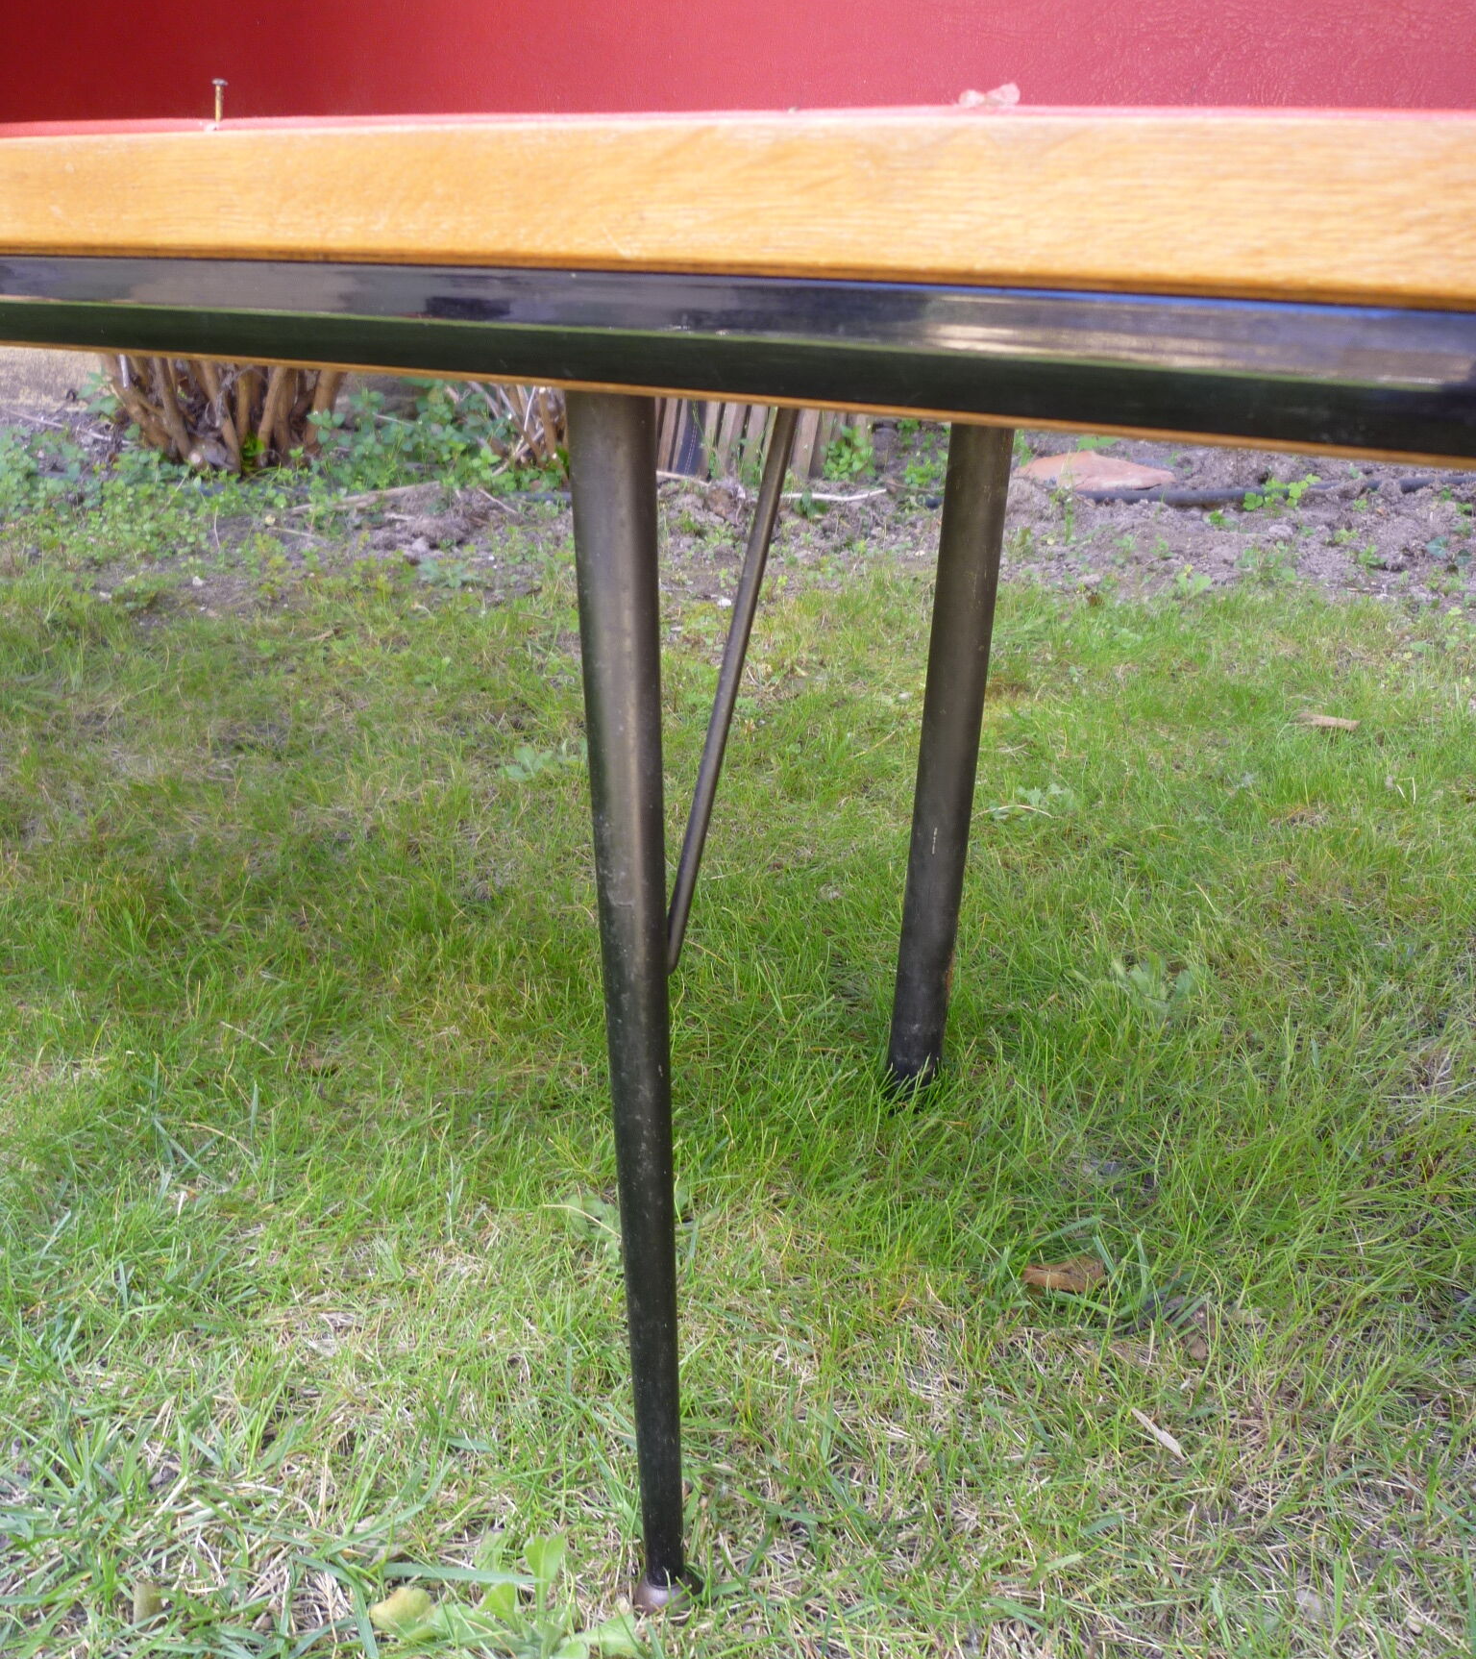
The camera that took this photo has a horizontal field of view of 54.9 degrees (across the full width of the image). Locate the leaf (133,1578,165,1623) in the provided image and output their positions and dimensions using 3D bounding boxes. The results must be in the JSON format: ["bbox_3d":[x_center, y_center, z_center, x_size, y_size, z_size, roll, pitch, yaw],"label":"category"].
[{"bbox_3d":[-0.293,0.384,0.707,0.014,0.010,0.020,-1,29,0],"label":"leaf"}]

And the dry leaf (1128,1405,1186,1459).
[{"bbox_3d":[0.230,0.332,0.782,0.009,0.007,0.037,-19,33,-30],"label":"dry leaf"}]

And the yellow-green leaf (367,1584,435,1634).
[{"bbox_3d":[-0.166,0.384,0.699,0.034,0.014,0.023,-1,29,0],"label":"yellow-green leaf"}]

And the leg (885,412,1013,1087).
[{"bbox_3d":[0.136,-0.050,0.923,0.039,0.563,0.039,1,28,-1],"label":"leg"}]

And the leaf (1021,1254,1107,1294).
[{"bbox_3d":[0.202,0.275,0.880,0.050,0.014,0.026,-1,29,0],"label":"leaf"}]

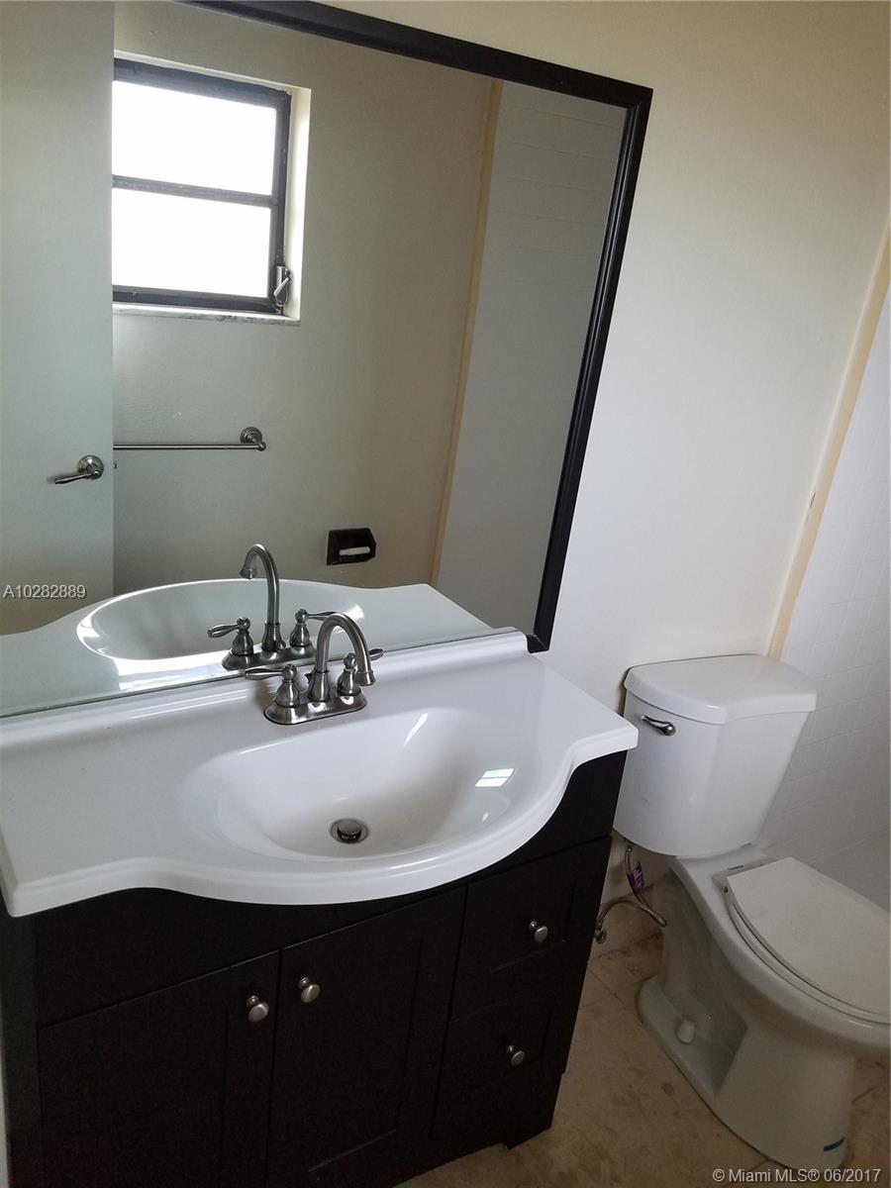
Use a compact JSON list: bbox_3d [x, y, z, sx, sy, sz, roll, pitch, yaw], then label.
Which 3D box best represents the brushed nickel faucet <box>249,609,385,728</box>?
[{"bbox_3d":[-0.153,0.111,1.282,0.225,0.181,0.165,-7,26,-33],"label":"brushed nickel faucet"}]

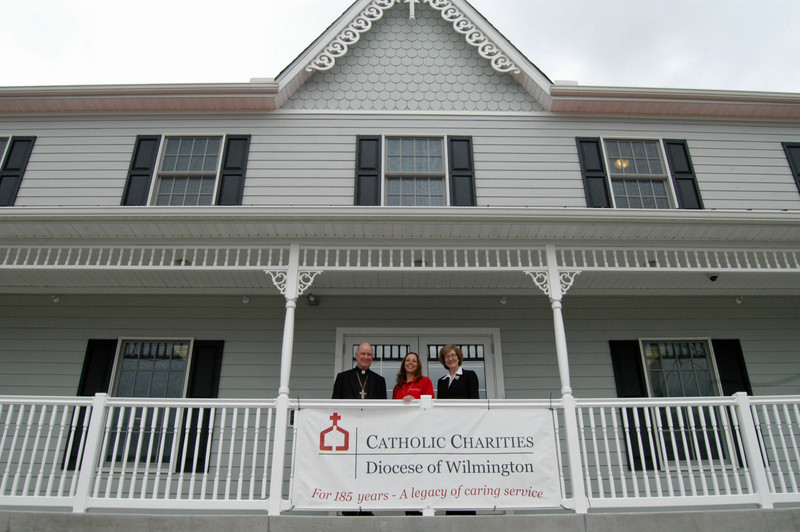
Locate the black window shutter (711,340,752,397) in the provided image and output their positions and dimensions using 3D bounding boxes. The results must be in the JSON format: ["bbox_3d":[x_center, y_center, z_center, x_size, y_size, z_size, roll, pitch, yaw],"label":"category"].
[{"bbox_3d":[4.087,1.621,7.214,0.354,1.529,0.050,0,-24,-1],"label":"black window shutter"}]

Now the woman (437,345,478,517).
[{"bbox_3d":[0.608,1.648,6.202,0.460,1.729,0.320,-6,-25,13],"label":"woman"}]

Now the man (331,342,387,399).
[{"bbox_3d":[-0.422,1.659,6.260,0.580,1.759,0.350,2,-24,-5],"label":"man"}]

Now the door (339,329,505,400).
[{"bbox_3d":[0.234,1.793,7.106,2.059,2.188,0.130,0,-24,-1],"label":"door"}]

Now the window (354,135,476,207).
[{"bbox_3d":[0.216,-1.272,8.453,1.684,1.368,0.100,0,-24,-1],"label":"window"}]

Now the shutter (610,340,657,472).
[{"bbox_3d":[2.809,1.639,7.188,0.372,1.545,0.050,0,-24,-1],"label":"shutter"}]

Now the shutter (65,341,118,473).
[{"bbox_3d":[-3.664,1.616,7.109,0.366,1.544,0.050,0,-24,-1],"label":"shutter"}]

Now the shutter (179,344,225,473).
[{"bbox_3d":[-2.358,1.636,7.118,0.377,1.558,0.050,0,-24,-1],"label":"shutter"}]

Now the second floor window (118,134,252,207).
[{"bbox_3d":[-2.979,-1.281,8.413,1.651,1.368,0.100,0,-24,-1],"label":"second floor window"}]

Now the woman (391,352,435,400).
[{"bbox_3d":[0.148,1.674,6.130,0.470,1.624,0.360,-5,-24,10],"label":"woman"}]

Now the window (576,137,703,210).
[{"bbox_3d":[3.384,-1.262,8.493,1.621,1.368,0.100,0,-24,-1],"label":"window"}]

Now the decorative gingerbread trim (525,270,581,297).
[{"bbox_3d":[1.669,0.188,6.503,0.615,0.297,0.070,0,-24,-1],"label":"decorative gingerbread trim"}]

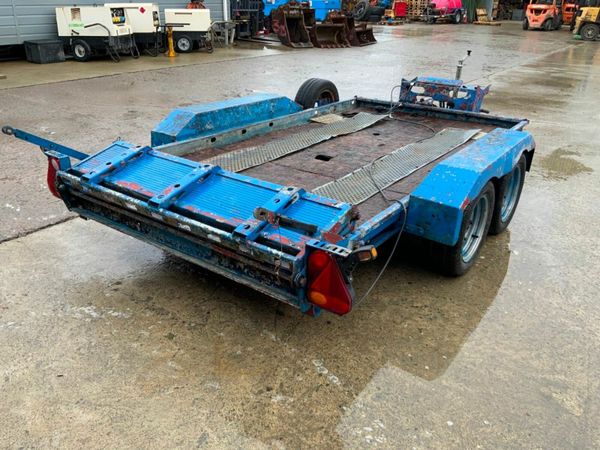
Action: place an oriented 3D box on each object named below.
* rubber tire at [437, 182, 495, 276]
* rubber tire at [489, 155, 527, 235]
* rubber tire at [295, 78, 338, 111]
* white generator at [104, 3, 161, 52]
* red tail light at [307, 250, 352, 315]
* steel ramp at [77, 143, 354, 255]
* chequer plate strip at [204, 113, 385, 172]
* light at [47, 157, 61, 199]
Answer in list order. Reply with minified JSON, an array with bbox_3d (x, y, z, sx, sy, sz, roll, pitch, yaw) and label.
[{"bbox_3d":[0.890,0.004,2.769,0.180,0.575,0.575,18,28,30],"label":"rubber tire"},{"bbox_3d":[1.359,-0.216,3.422,0.180,0.575,0.575,18,28,30],"label":"rubber tire"},{"bbox_3d":[0.169,-1.086,4.808,0.180,0.575,0.575,18,28,30],"label":"rubber tire"},{"bbox_3d":[-4.833,-5.699,14.724,1.400,1.420,0.950,0,24,-5],"label":"white generator"},{"bbox_3d":[0.103,0.197,1.692,0.160,0.195,0.065,18,28,30],"label":"red tail light"},{"bbox_3d":[-0.491,-0.157,2.318,1.450,0.105,0.370,18,34,30],"label":"steel ramp"},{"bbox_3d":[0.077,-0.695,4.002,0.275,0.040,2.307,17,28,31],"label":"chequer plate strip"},{"bbox_3d":[-1.268,-0.247,2.627,0.160,0.195,0.065,18,28,30],"label":"light"}]

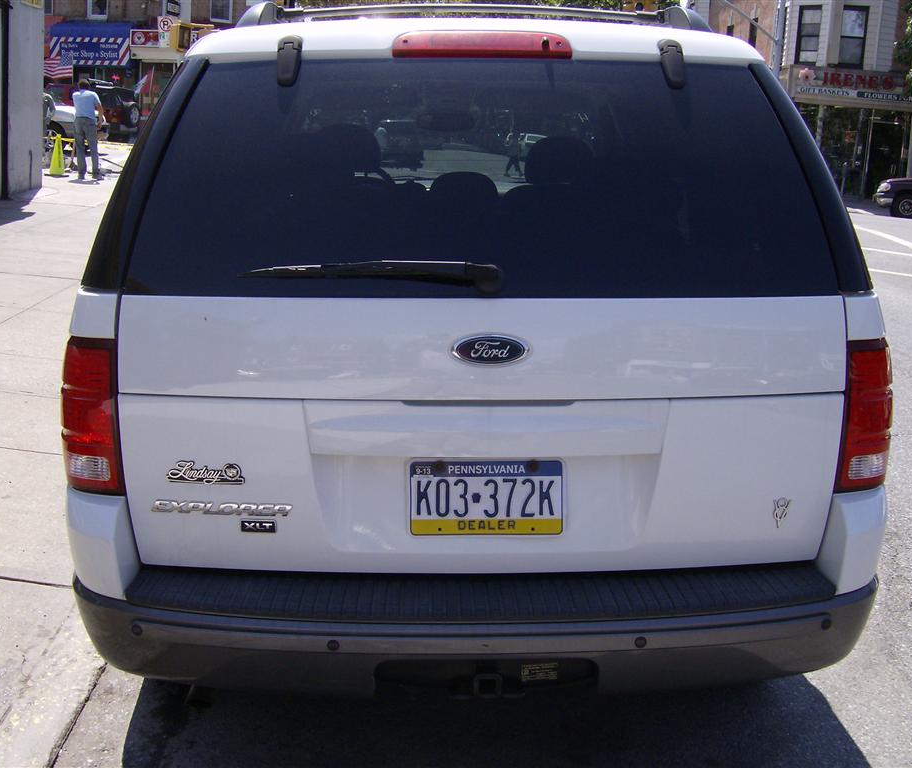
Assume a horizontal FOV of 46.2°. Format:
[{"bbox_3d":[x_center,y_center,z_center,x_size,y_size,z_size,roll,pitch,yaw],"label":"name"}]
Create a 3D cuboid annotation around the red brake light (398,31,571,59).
[{"bbox_3d":[0.050,-0.639,2.030,0.345,0.052,0.060,1,13,-2],"label":"red brake light"}]

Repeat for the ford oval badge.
[{"bbox_3d":[0.064,-0.062,1.943,0.142,0.058,0.014,1,8,-2],"label":"ford oval badge"}]

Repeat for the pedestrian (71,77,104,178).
[{"bbox_3d":[-6.300,-4.341,18.209,0.550,1.720,0.360,-2,13,-14],"label":"pedestrian"}]

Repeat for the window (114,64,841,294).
[{"bbox_3d":[0.061,-0.399,2.037,1.350,0.475,0.090,1,-13,-2],"label":"window"}]

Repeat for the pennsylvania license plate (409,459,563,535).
[{"bbox_3d":[0.058,0.215,2.040,0.305,0.152,0.012,1,8,-2],"label":"pennsylvania license plate"}]

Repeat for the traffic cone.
[{"bbox_3d":[-7.197,-4.105,19.221,0.370,0.710,0.370,-3,14,-19],"label":"traffic cone"}]

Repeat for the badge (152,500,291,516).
[{"bbox_3d":[-0.442,0.236,2.013,0.272,0.026,0.010,2,13,3],"label":"badge"}]

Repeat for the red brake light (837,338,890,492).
[{"bbox_3d":[0.811,0.069,2.137,0.150,0.315,0.150,1,13,-2],"label":"red brake light"}]

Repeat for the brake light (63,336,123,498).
[{"bbox_3d":[-0.703,0.062,2.077,0.150,0.315,0.150,1,13,-2],"label":"brake light"}]

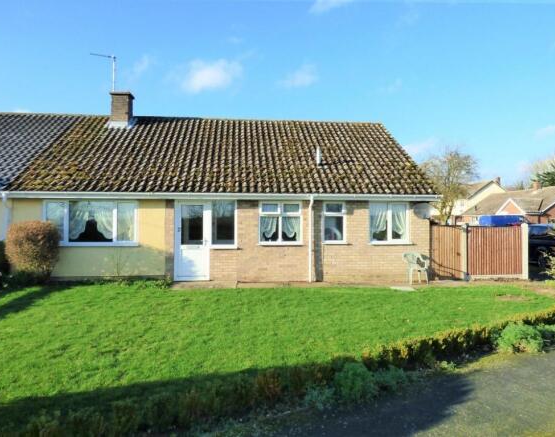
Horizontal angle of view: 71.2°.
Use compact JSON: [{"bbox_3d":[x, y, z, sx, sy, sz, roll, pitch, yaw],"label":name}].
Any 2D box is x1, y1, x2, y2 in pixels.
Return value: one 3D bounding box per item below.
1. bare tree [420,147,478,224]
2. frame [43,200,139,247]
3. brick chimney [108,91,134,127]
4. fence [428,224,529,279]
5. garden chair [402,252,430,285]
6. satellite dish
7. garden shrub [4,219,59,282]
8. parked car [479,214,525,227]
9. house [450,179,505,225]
[{"bbox_3d":[11.547,-1.594,26.000,4.000,6.500,4.000,0,0,0],"label":"bare tree"},{"bbox_3d":[-4.640,0.117,9.655,2.292,1.162,0.100,0,-1,-5],"label":"frame"},{"bbox_3d":[-5.258,-3.622,13.241,0.640,1.157,0.630,0,-1,-5],"label":"brick chimney"},{"bbox_3d":[5.555,0.935,10.650,2.690,1.540,0.120,0,0,0],"label":"fence"},{"bbox_3d":[3.517,1.268,9.800,0.580,0.820,0.570,0,0,-24],"label":"garden chair"},{"bbox_3d":[3.725,-0.199,9.950,0.480,0.430,0.270,0,0,-30],"label":"satellite dish"},{"bbox_3d":[-5.946,0.795,9.400,1.340,1.490,1.250,0,0,0],"label":"garden shrub"},{"bbox_3d":[16.382,0.797,26.984,4.500,2.020,1.880,0,-1,-3],"label":"parked car"},{"bbox_3d":[29.149,-1.490,57.807,8.600,7.800,8.200,0,-1,-15],"label":"house"}]

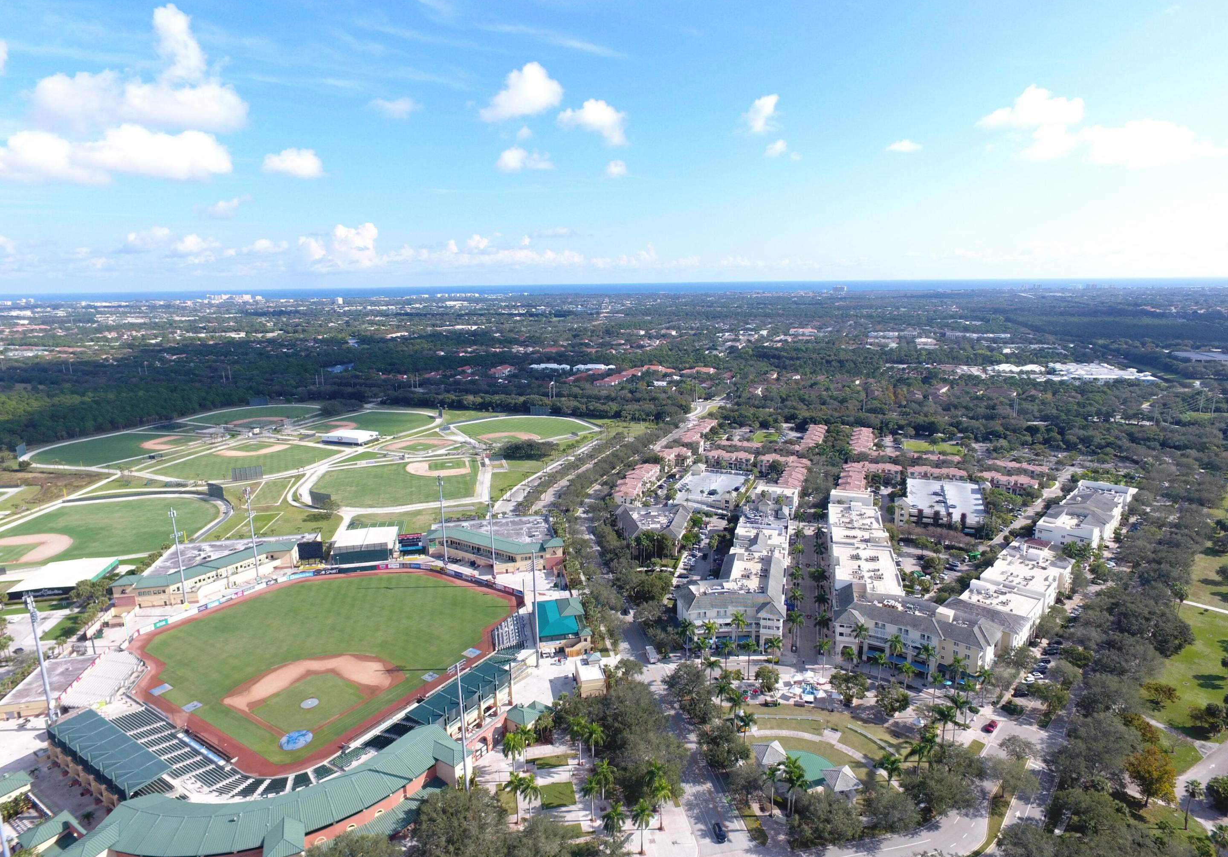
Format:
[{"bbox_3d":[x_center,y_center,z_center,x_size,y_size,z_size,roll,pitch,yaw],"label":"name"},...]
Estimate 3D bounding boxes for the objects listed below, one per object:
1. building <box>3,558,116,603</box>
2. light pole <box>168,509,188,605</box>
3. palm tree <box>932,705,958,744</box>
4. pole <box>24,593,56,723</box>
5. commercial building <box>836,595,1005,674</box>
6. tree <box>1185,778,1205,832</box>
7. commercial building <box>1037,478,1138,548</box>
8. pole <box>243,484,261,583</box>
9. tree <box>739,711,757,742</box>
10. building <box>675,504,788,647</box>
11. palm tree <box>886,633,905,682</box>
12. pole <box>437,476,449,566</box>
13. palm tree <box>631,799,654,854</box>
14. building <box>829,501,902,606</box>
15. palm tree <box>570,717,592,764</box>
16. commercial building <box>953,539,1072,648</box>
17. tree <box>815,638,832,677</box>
[{"bbox_3d":[-233.195,63.966,303.094,28.500,6.000,31.000,-3,12,-12],"label":"building"},{"bbox_3d":[-170.970,51.460,279.200,1.800,42.100,5.500,7,14,32],"label":"light pole"},{"bbox_3d":[88.700,79.844,190.372,6.923,12.376,6.923,-1,12,0],"label":"palm tree"},{"bbox_3d":[-164.920,66.474,204.191,2.000,40.000,3.600,-2,12,-5],"label":"pole"},{"bbox_3d":[99.165,68.236,232.016,45.500,18.000,24.000,7,14,34],"label":"commercial building"},{"bbox_3d":[130.304,85.288,160.311,4.900,12.600,4.900,-1,12,0],"label":"tree"},{"bbox_3d":[235.260,44.520,351.520,25.000,14.000,95.000,10,16,43],"label":"commercial building"},{"bbox_3d":[-151.527,45.544,298.348,3.600,42.000,2.000,-9,14,-33],"label":"pole"},{"bbox_3d":[35.330,81.770,191.680,5.500,12.000,5.500,-1,12,0],"label":"tree"},{"bbox_3d":[52.350,55.570,296.256,39.500,18.000,121.000,2,12,14],"label":"building"},{"bbox_3d":[88.694,71.892,223.829,5.900,14.000,5.900,-1,12,0],"label":"palm tree"},{"bbox_3d":[-75.201,41.645,312.798,2.800,41.500,1.800,1,12,9],"label":"pole"},{"bbox_3d":[6.213,87.623,155.736,5.100,13.500,5.100,-1,12,0],"label":"palm tree"},{"bbox_3d":[106.110,55.620,307.110,23.200,14.200,103.000,2,12,15],"label":"building"},{"bbox_3d":[-8.602,81.488,185.032,5.729,13.772,5.729,-1,12,0],"label":"palm tree"},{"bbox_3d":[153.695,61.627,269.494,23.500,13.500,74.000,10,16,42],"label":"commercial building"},{"bbox_3d":[66.118,72.657,223.979,5.734,13.426,5.734,-1,12,0],"label":"tree"}]

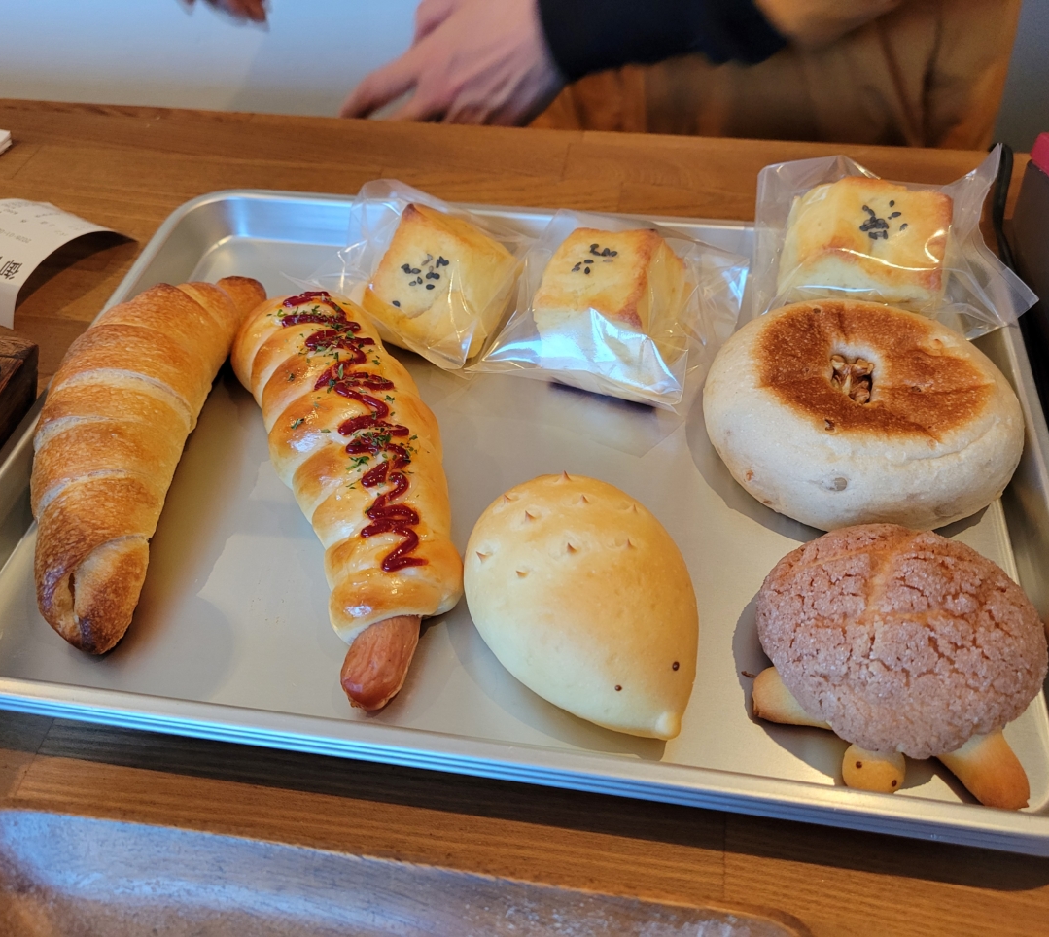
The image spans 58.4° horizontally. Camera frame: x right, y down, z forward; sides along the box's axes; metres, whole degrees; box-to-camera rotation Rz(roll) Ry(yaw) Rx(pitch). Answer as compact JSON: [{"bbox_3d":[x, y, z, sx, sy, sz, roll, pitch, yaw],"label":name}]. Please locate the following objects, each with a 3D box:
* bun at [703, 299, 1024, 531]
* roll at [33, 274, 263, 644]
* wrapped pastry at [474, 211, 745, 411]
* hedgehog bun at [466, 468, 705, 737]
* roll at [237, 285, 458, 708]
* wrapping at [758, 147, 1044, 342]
[{"bbox_3d":[0.101,-0.020,0.284,0.093,0.032,0.092,6,49,8],"label":"bun"},{"bbox_3d":[-0.115,-0.015,0.288,0.048,0.039,0.150,0,49,3],"label":"roll"},{"bbox_3d":[0.030,-0.057,0.321,0.076,0.032,0.068,14,51,15],"label":"wrapped pastry"},{"bbox_3d":[0.014,0.030,0.242,0.051,0.037,0.082,-22,51,-15],"label":"hedgehog bun"},{"bbox_3d":[-0.055,-0.004,0.279,0.052,0.032,0.165,-16,50,-10],"label":"roll"},{"bbox_3d":[0.125,-0.078,0.322,0.084,0.042,0.063,11,50,13],"label":"wrapping"}]

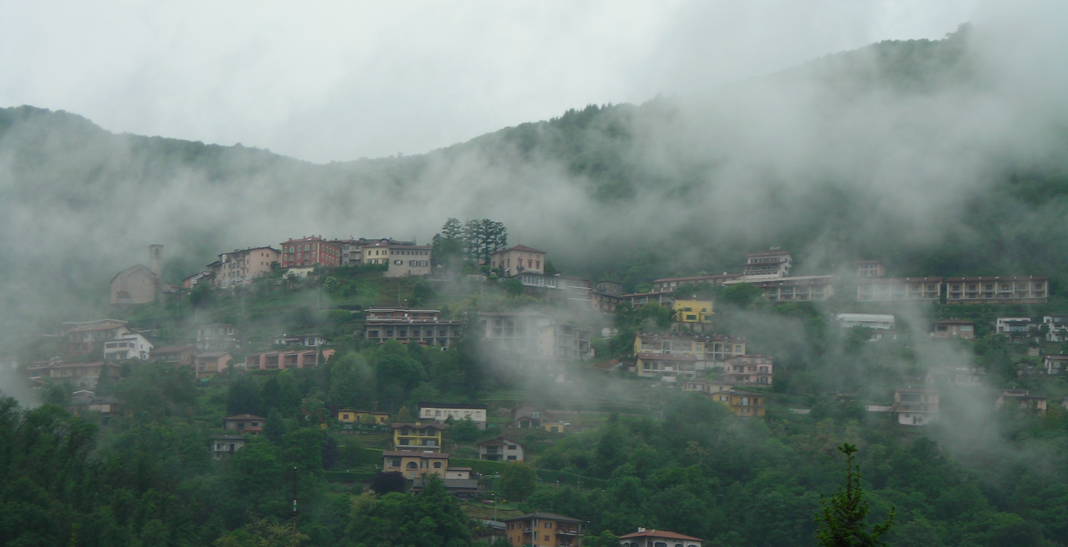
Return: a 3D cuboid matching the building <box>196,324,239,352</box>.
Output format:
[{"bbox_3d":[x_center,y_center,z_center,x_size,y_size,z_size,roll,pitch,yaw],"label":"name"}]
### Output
[{"bbox_3d":[-95.270,19.500,1080.000,12.740,9.160,10.000,1,-10,-4],"label":"building"}]

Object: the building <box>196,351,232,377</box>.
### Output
[{"bbox_3d":[-94.880,27.150,1060.000,7.600,8.190,9.500,-4,-11,20],"label":"building"}]

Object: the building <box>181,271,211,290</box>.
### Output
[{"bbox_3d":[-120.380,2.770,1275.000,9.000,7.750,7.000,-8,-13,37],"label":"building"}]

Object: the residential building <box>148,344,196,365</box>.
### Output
[{"bbox_3d":[-109.630,25.490,1090.000,10.800,7.110,11.500,-5,-11,24],"label":"residential building"}]

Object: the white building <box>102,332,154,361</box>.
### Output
[{"bbox_3d":[-121.340,22.300,1070.000,9.370,9.550,12.200,-7,-12,36],"label":"white building"}]

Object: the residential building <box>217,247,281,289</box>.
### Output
[{"bbox_3d":[-99.280,-1.800,1245.000,13.500,15.510,18.480,9,-13,-42],"label":"residential building"}]

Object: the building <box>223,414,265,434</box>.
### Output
[{"bbox_3d":[-80.870,42.160,1000.000,10.870,6.270,10.000,0,-10,-2],"label":"building"}]

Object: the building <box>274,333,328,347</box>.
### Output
[{"bbox_3d":[-72.770,21.120,1115.000,15.000,5.140,8.500,-3,-11,16],"label":"building"}]

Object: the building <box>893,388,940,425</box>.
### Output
[{"bbox_3d":[111.130,39.150,1040.000,12.500,11.760,10.500,0,-10,2],"label":"building"}]

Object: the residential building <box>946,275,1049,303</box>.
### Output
[{"bbox_3d":[170.680,6.470,1320.000,37.000,11.590,11.000,-1,-10,6],"label":"residential building"}]

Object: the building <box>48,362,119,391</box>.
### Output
[{"bbox_3d":[-130.400,30.110,1035.000,18.000,8.940,9.000,-4,-11,20],"label":"building"}]

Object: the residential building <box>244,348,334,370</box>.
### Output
[{"bbox_3d":[-73.530,26.220,1075.000,24.000,7.670,11.000,-3,-11,18],"label":"residential building"}]

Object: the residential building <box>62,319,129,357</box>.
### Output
[{"bbox_3d":[-129.220,19.350,1055.000,16.000,12.070,11.500,-4,-11,23],"label":"residential building"}]

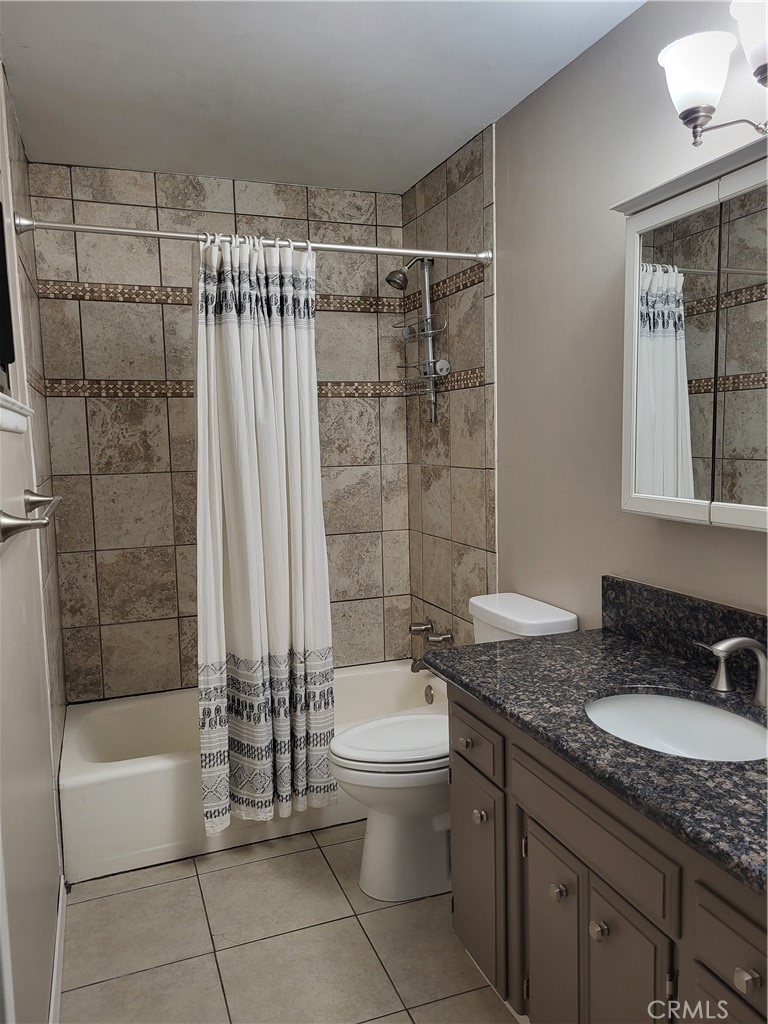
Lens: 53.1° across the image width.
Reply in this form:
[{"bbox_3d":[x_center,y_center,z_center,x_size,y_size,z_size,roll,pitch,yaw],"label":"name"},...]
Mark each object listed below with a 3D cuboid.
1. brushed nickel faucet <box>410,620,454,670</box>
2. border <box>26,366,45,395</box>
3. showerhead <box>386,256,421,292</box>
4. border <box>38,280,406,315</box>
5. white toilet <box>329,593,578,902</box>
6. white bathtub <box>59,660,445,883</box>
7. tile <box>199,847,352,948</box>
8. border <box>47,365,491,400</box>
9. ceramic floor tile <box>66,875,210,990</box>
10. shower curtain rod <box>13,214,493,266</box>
[{"bbox_3d":[0.185,0.580,3.266,0.150,0.194,0.258,-4,7,-20],"label":"brushed nickel faucet"},{"bbox_3d":[-1.162,-0.438,2.598,0.012,0.067,0.851,-4,7,-20],"label":"border"},{"bbox_3d":[0.084,-0.971,3.117,0.156,0.137,0.089,-4,7,-20],"label":"showerhead"},{"bbox_3d":[-0.614,-0.890,3.210,1.515,0.063,0.012,-4,7,-20],"label":"border"},{"bbox_3d":[0.191,0.738,2.451,0.696,0.800,0.427,-4,7,-20],"label":"white toilet"},{"bbox_3d":[-0.438,0.915,3.036,1.515,0.350,0.796,-4,7,-20],"label":"white bathtub"},{"bbox_3d":[-0.337,1.170,2.336,0.404,0.011,0.389,-4,7,-20],"label":"tile"},{"bbox_3d":[-0.475,-0.486,2.901,1.515,0.067,0.760,-4,7,-20],"label":"border"},{"bbox_3d":[-0.705,1.192,2.200,0.382,0.011,0.389,-4,7,-20],"label":"ceramic floor tile"},{"bbox_3d":[-0.340,-0.868,2.474,1.515,0.062,0.062,-4,7,-20],"label":"shower curtain rod"}]

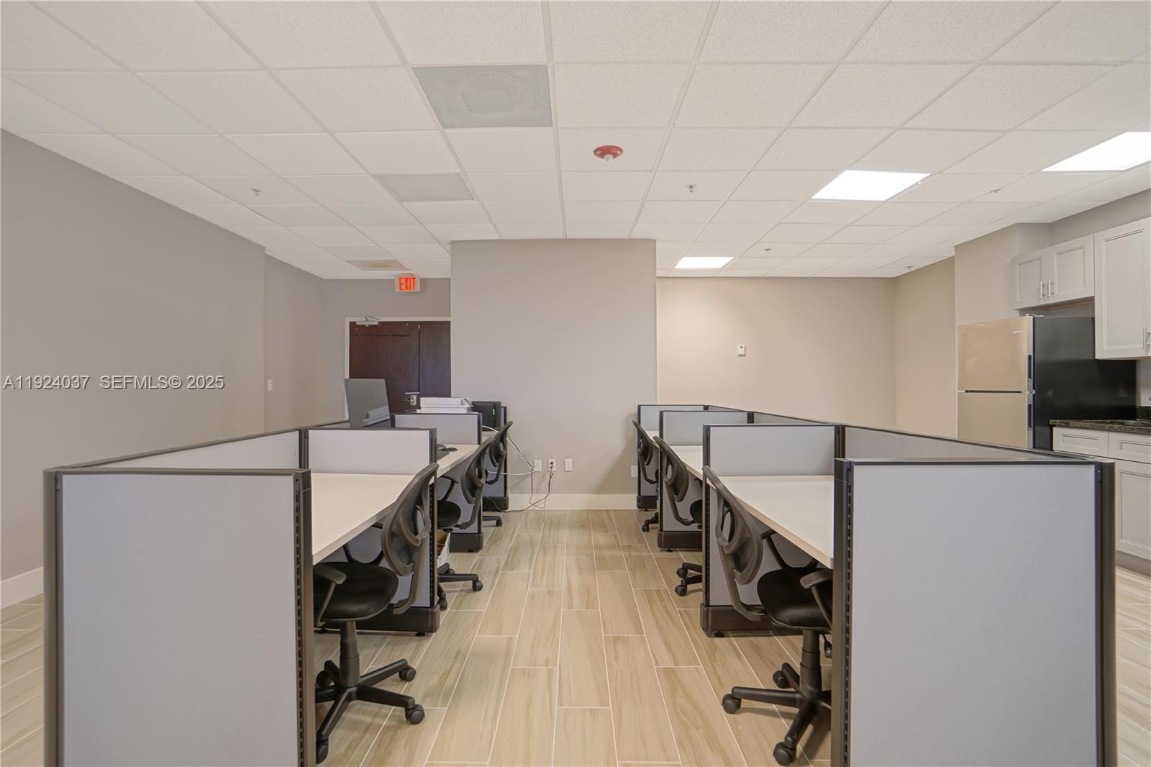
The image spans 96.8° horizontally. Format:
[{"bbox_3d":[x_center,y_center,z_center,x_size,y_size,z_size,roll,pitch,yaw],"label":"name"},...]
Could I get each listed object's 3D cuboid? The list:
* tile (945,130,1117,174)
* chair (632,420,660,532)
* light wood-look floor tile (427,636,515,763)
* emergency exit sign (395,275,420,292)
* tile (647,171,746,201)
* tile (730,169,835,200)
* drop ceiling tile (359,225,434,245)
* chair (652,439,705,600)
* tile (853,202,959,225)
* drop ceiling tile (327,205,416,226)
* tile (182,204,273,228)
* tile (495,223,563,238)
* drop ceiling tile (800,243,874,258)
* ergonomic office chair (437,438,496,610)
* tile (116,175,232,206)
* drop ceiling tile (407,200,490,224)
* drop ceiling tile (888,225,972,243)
[{"bbox_3d":[2.727,-1.412,3.130,0.620,0.020,0.580,0,0,0],"label":"tile"},{"bbox_3d":[0.800,0.790,4.380,0.620,0.930,0.600,0,0,0],"label":"chair"},{"bbox_3d":[-0.386,1.247,2.095,0.206,0.010,0.839,0,0,0],"label":"light wood-look floor tile"},{"bbox_3d":[-2.107,-1.266,6.460,0.315,0.205,0.050,0,0,0],"label":"emergency exit sign"},{"bbox_3d":[0.846,-1.419,3.694,0.618,0.020,0.576,0,0,0],"label":"tile"},{"bbox_3d":[1.461,-1.407,3.643,0.614,0.020,0.557,0,0,1],"label":"tile"},{"bbox_3d":[-1.642,-1.386,4.757,0.605,0.020,0.550,0,0,0],"label":"drop ceiling tile"},{"bbox_3d":[0.825,0.779,3.059,0.630,0.906,0.600,0,0,0],"label":"chair"},{"bbox_3d":[2.832,-1.460,4.386,0.630,0.020,0.595,0,0,0],"label":"tile"},{"bbox_3d":[-1.647,-1.391,4.210,0.615,0.018,0.570,0,0,0],"label":"drop ceiling tile"},{"bbox_3d":[-2.983,-1.445,4.411,0.600,0.020,0.595,0,0,0],"label":"tile"},{"bbox_3d":[-0.405,-1.390,4.696,0.605,0.020,0.450,0,0,0],"label":"tile"},{"bbox_3d":[2.720,-1.404,5.321,0.614,0.020,0.557,0,0,1],"label":"drop ceiling tile"},{"bbox_3d":[-0.816,0.779,3.060,0.660,0.930,0.600,0,0,3],"label":"ergonomic office chair"},{"bbox_3d":[-2.846,-1.403,3.719,0.500,0.020,0.580,0,0,0],"label":"tile"},{"bbox_3d":[-1.035,-1.417,4.284,0.618,0.020,0.576,0,0,0],"label":"drop ceiling tile"},{"bbox_3d":[3.337,-1.408,4.752,0.614,0.020,0.557,0,0,1],"label":"drop ceiling tile"}]

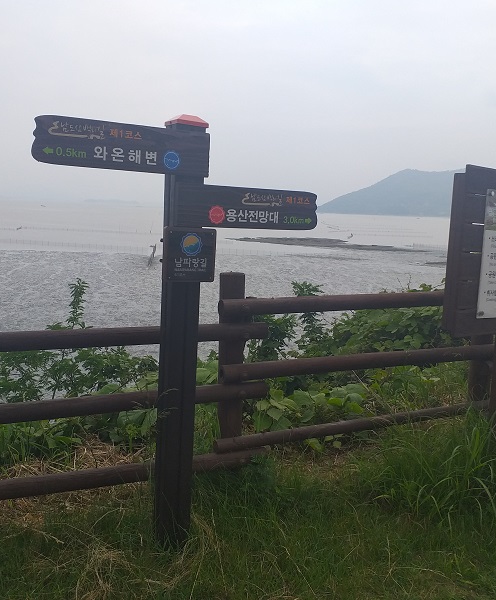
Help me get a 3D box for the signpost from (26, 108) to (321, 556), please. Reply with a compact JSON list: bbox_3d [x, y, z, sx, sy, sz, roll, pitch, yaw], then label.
[{"bbox_3d":[-0.293,0.180,2.753,1.365,1.996,0.190,-3,10,-33],"label":"signpost"}]

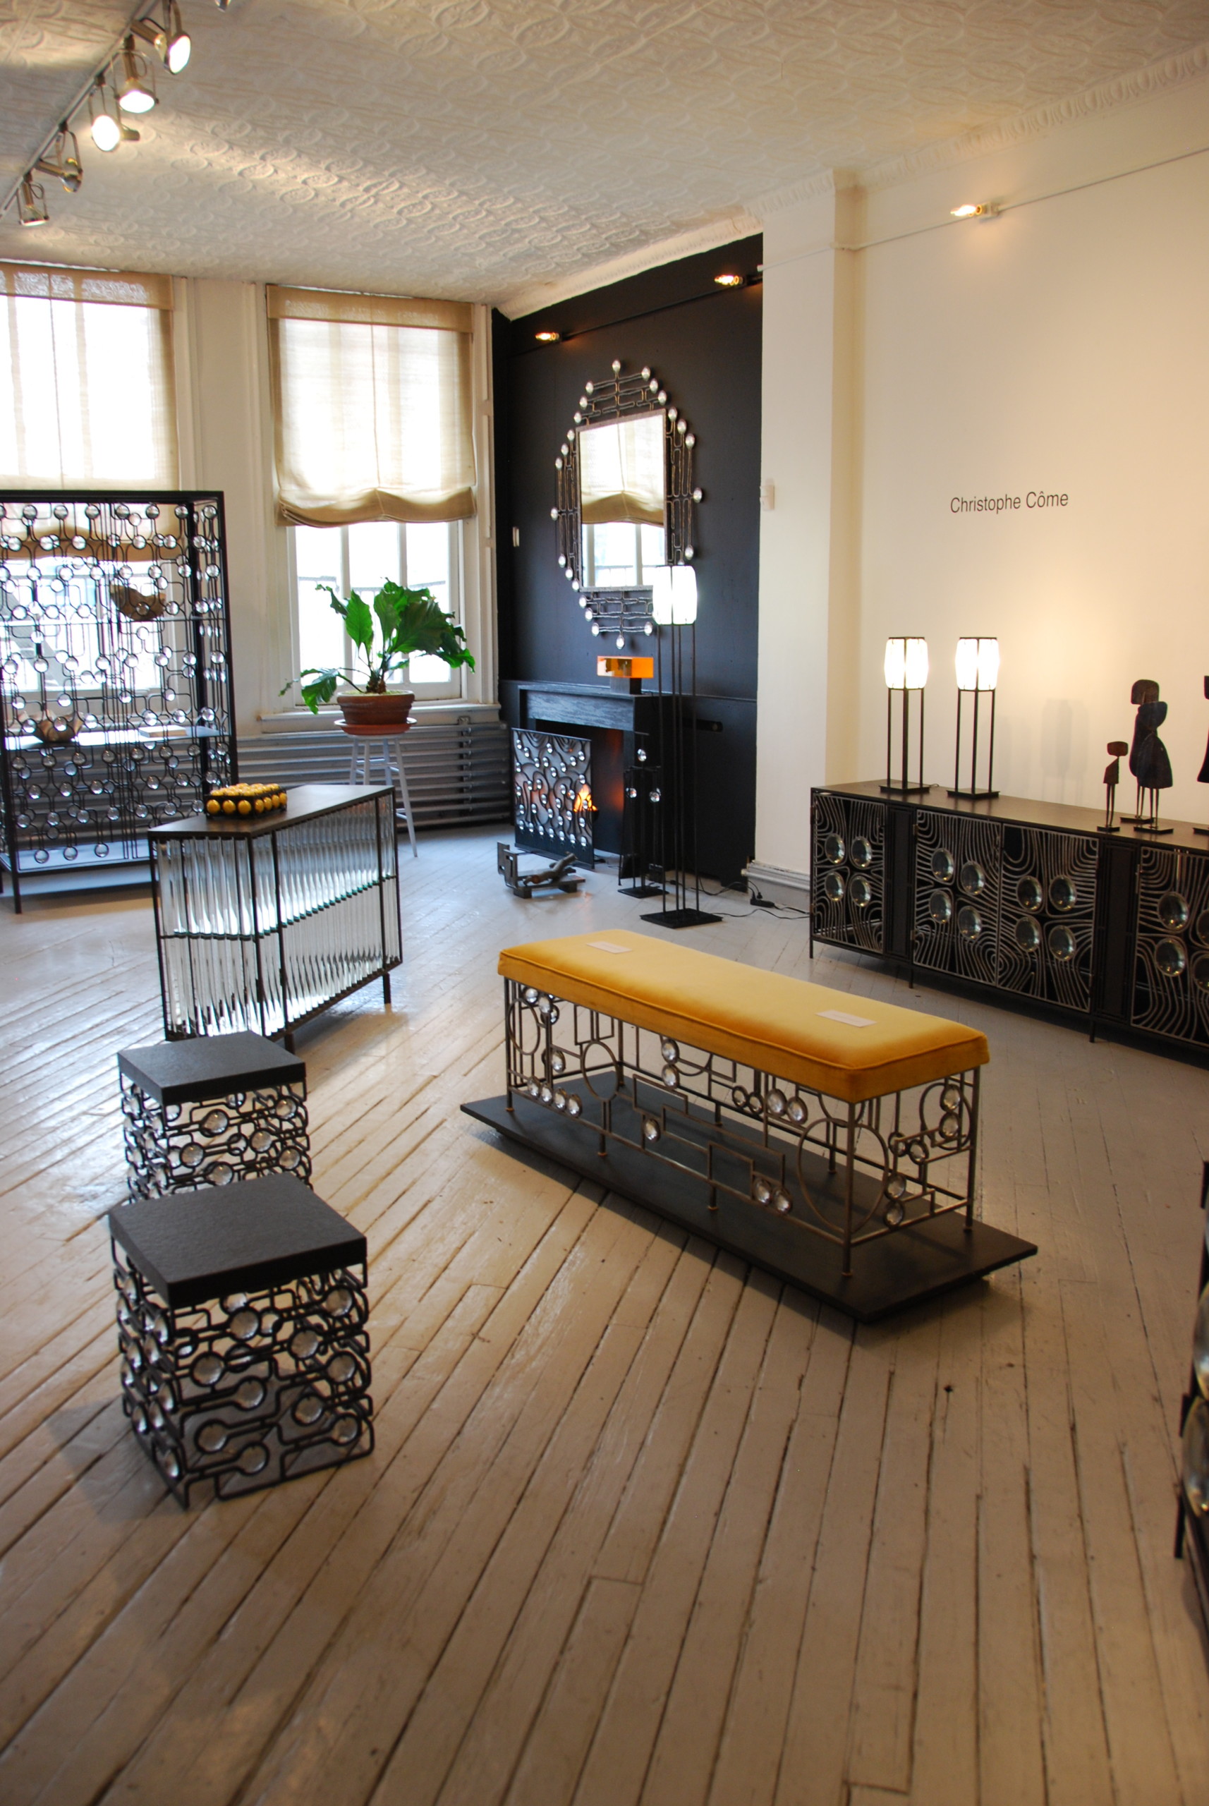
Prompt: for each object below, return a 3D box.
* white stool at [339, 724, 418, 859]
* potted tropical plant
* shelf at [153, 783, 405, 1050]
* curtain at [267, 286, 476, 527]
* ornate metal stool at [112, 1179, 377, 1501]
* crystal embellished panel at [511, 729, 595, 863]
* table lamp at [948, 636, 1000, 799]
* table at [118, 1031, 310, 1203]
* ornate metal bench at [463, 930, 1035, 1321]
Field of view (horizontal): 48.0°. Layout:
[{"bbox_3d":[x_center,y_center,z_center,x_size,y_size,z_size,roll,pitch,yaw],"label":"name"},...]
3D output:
[{"bbox_3d":[-1.352,-0.660,8.199,0.385,0.746,0.385,-7,14,-29],"label":"white stool"},{"bbox_3d":[-1.321,-1.460,8.029,1.090,0.889,0.880,-2,12,-8],"label":"potted tropical plant"},{"bbox_3d":[-1.083,0.062,4.682,0.346,0.790,1.081,3,12,14],"label":"shelf"},{"bbox_3d":[-1.390,-3.026,8.322,1.302,1.332,0.100,-7,14,-27],"label":"curtain"},{"bbox_3d":[-0.637,0.750,2.388,0.338,0.392,0.338,-8,14,-33],"label":"ornate metal stool"},{"bbox_3d":[-0.259,-0.639,8.084,0.200,0.733,0.938,-8,14,-32],"label":"crystal embellished panel"},{"bbox_3d":[1.425,-0.712,5.227,0.138,0.604,0.138,-9,14,-34],"label":"table lamp"},{"bbox_3d":[-0.939,0.564,3.276,0.338,0.392,0.338,-9,15,-34],"label":"table"},{"bbox_3d":[0.265,0.468,3.291,0.531,0.551,1.483,-9,15,-36],"label":"ornate metal bench"}]

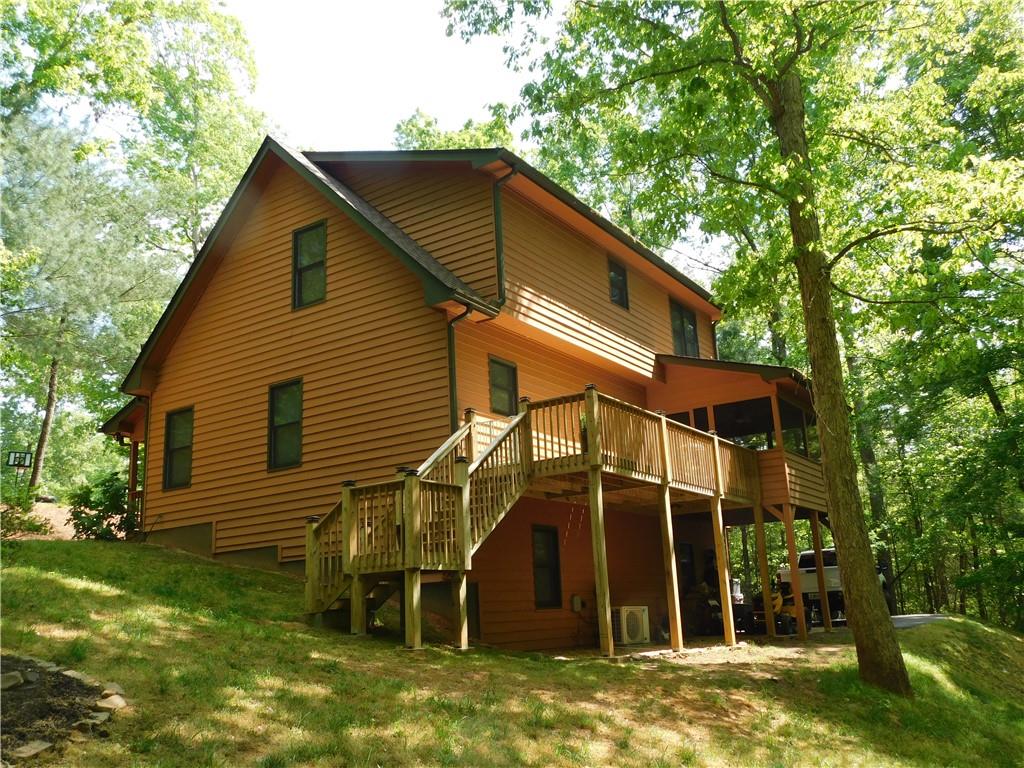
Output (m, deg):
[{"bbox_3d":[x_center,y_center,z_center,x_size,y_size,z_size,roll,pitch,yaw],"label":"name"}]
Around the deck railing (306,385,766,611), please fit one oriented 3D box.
[{"bbox_3d":[1.261,2.177,15.391,2.950,3.072,10.166,-12,-17,32],"label":"deck railing"}]

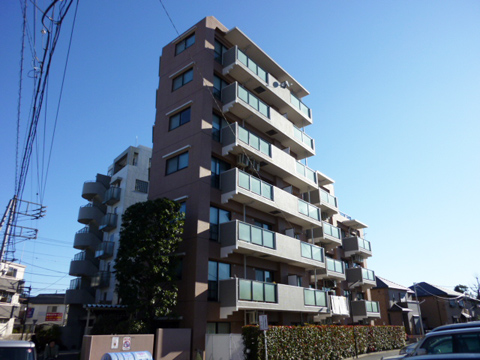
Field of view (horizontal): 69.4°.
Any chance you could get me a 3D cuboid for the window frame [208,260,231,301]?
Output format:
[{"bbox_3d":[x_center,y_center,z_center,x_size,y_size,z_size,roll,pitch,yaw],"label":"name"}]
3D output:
[{"bbox_3d":[-1.047,5.009,17.140,0.120,1.875,1.603,-18,-29,37],"label":"window frame"}]

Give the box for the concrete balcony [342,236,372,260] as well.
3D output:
[{"bbox_3d":[11.641,6.799,34.220,1.400,1.667,3.285,-18,-29,37],"label":"concrete balcony"}]

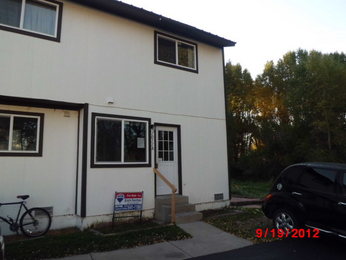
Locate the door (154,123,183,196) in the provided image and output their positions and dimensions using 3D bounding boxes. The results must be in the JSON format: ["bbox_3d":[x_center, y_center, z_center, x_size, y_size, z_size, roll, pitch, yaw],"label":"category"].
[{"bbox_3d":[-0.147,0.887,7.938,0.964,2.137,0.120,4,-9,-32],"label":"door"}]

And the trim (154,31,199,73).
[{"bbox_3d":[0.143,-2.527,8.615,1.712,1.083,0.100,4,-9,-32],"label":"trim"}]

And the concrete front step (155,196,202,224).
[{"bbox_3d":[0.081,2.110,7.025,0.760,0.557,1.400,4,-9,-32],"label":"concrete front step"}]

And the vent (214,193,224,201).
[{"bbox_3d":[1.553,2.273,8.788,0.401,0.204,0.060,4,-9,-32],"label":"vent"}]

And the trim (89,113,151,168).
[{"bbox_3d":[-1.380,0.320,7.214,1.763,1.442,0.100,4,-9,-32],"label":"trim"}]

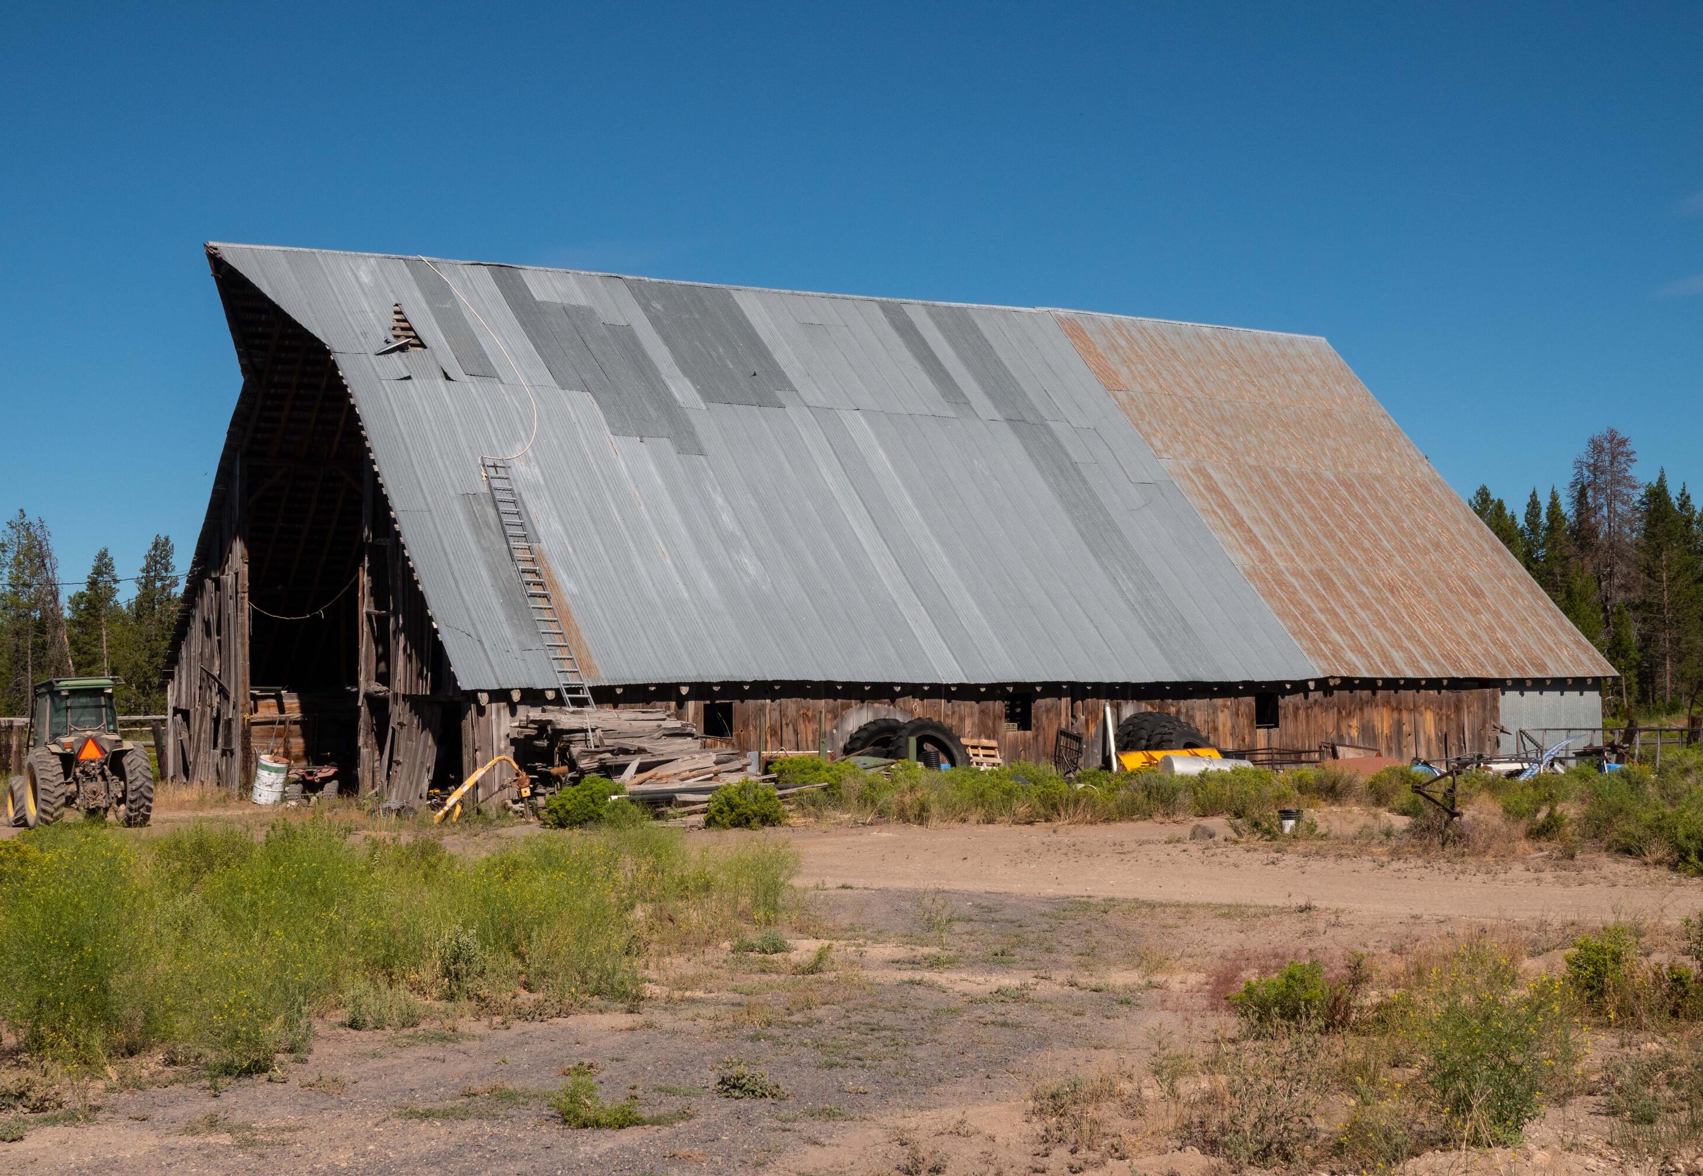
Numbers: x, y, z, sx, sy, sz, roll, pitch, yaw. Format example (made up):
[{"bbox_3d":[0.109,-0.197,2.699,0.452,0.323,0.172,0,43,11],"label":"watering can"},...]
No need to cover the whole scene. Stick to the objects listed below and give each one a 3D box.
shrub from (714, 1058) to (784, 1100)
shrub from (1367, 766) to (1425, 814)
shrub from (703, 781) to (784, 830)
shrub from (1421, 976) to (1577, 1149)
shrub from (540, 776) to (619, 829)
[{"bbox_3d":[-0.430,2.072,9.500,0.290,0.170,0.260,0,-1,0],"label":"shrub"},{"bbox_3d":[9.975,3.688,41.300,1.050,0.820,1.000,0,-1,14],"label":"shrub"},{"bbox_3d":[-1.474,2.977,30.900,1.100,0.660,1.000,0,-1,0],"label":"shrub"},{"bbox_3d":[3.958,2.879,13.800,0.920,1.000,0.900,0,-1,16],"label":"shrub"},{"bbox_3d":[-4.589,3.603,38.000,1.320,0.880,1.250,0,-1,-7],"label":"shrub"}]

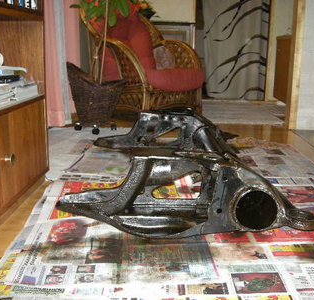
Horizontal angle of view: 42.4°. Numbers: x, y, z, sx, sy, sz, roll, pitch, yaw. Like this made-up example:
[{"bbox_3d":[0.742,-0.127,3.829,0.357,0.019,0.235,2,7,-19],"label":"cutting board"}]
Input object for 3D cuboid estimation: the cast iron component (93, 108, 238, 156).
[{"bbox_3d":[0.070,-0.096,2.159,0.797,0.231,0.308,-1,14,-6],"label":"cast iron component"}]

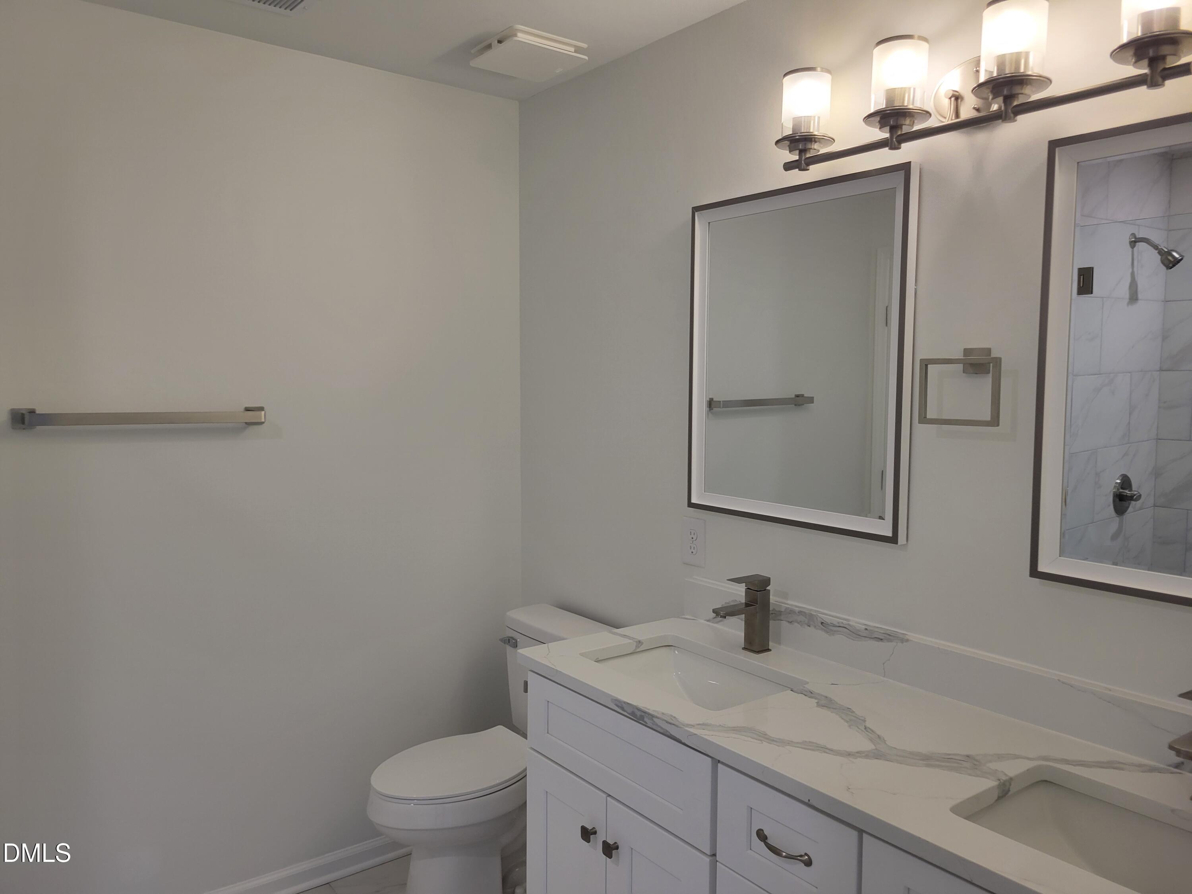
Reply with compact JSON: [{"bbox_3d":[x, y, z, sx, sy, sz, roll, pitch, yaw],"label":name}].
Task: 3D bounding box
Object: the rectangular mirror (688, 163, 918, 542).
[{"bbox_3d":[0.446,-0.205,2.070,0.032,0.769,0.626,-3,6,-38],"label":"rectangular mirror"}]

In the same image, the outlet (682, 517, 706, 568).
[{"bbox_3d":[0.257,0.252,2.366,0.009,0.125,0.081,-3,6,-38],"label":"outlet"}]

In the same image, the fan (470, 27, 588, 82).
[{"bbox_3d":[-0.190,-1.083,2.481,0.243,0.034,0.243,-3,6,-38],"label":"fan"}]

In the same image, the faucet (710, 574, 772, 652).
[{"bbox_3d":[0.336,0.393,2.065,0.159,0.174,0.047,-3,6,-38],"label":"faucet"}]

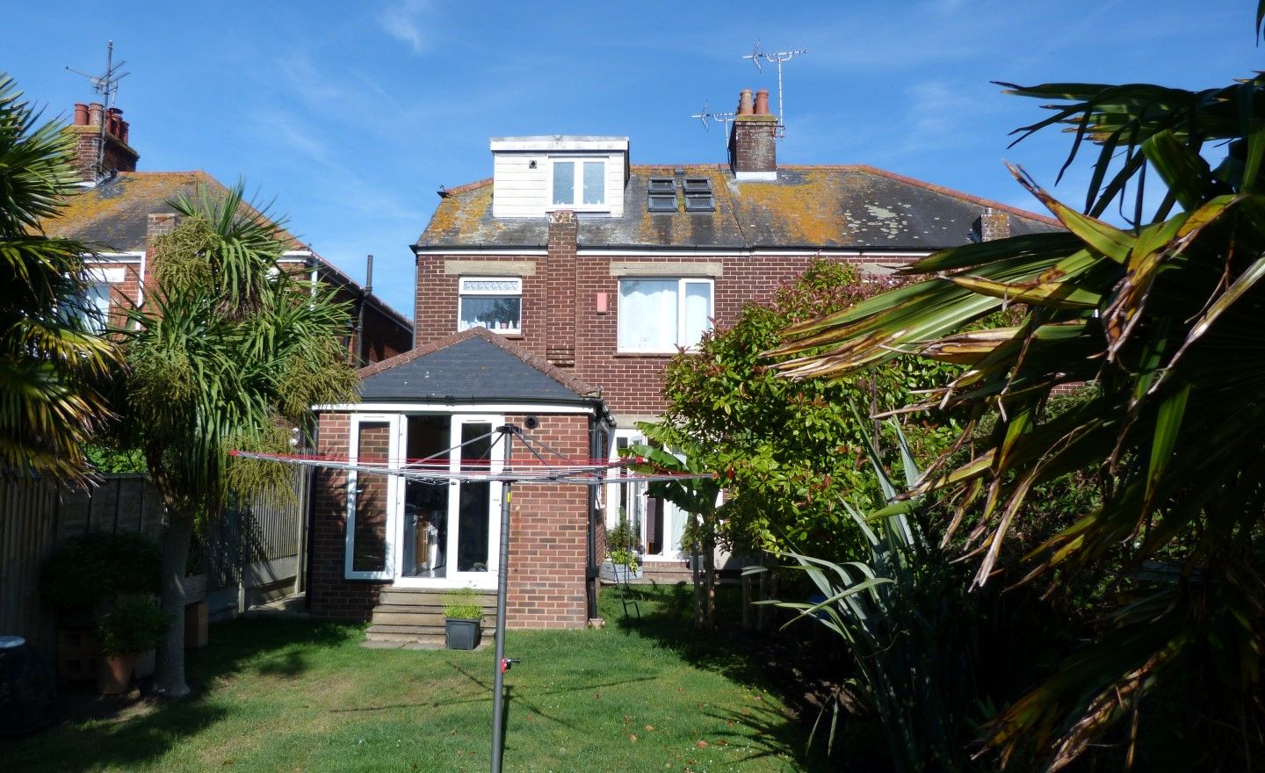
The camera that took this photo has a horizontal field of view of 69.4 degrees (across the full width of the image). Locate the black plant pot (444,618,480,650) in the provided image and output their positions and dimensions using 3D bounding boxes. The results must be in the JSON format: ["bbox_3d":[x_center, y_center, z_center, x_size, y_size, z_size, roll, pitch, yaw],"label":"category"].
[{"bbox_3d":[-1.731,2.516,9.380,0.345,0.288,0.330,0,-6,8],"label":"black plant pot"}]

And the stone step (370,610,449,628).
[{"bbox_3d":[-2.145,2.549,10.148,1.386,0.150,0.420,0,-6,2],"label":"stone step"}]

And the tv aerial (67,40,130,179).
[{"bbox_3d":[-11.134,-5.917,19.181,1.250,2.955,1.100,5,-7,-39],"label":"tv aerial"}]

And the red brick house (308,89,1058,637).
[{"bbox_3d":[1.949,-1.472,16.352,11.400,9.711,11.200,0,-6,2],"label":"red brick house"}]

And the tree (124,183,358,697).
[{"bbox_3d":[-3.280,0.377,7.540,1.994,4.216,1.840,0,-6,2],"label":"tree"}]

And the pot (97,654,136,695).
[{"bbox_3d":[-4.173,2.293,7.381,0.327,0.312,0.320,1,-6,0],"label":"pot"}]

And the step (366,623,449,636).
[{"bbox_3d":[-2.099,2.634,9.741,1.379,0.115,0.410,0,-6,2],"label":"step"}]

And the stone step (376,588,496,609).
[{"bbox_3d":[-2.184,2.445,10.562,1.364,0.145,0.400,0,-6,2],"label":"stone step"}]

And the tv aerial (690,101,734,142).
[{"bbox_3d":[1.832,-5.693,19.731,1.150,1.031,0.450,-1,-6,14],"label":"tv aerial"}]

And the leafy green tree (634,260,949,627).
[{"bbox_3d":[1.913,0.653,10.919,3.703,4.399,3.200,0,-6,2],"label":"leafy green tree"}]

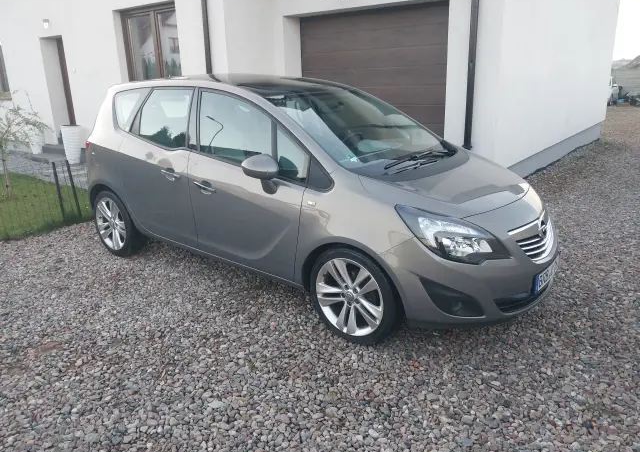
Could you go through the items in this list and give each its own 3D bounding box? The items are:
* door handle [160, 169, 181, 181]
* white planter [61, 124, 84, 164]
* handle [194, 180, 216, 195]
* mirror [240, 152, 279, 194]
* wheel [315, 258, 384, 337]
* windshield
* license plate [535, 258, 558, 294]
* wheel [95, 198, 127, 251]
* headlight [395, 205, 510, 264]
[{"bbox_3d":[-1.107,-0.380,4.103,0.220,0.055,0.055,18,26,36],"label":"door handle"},{"bbox_3d":[-4.464,-1.472,10.002,0.375,0.700,0.375,13,22,38],"label":"white planter"},{"bbox_3d":[-0.805,-0.263,3.872,0.225,0.055,0.055,21,27,35],"label":"handle"},{"bbox_3d":[-0.364,-0.336,3.484,0.180,0.250,0.230,13,22,38],"label":"mirror"},{"bbox_3d":[0.232,0.413,3.409,0.485,0.485,0.190,12,22,36],"label":"wheel"},{"bbox_3d":[0.298,-0.731,3.997,1.060,0.120,1.330,38,36,25],"label":"windshield"},{"bbox_3d":[1.407,0.274,3.370,0.020,0.115,0.520,13,22,38],"label":"license plate"},{"bbox_3d":[-1.811,-0.042,5.025,0.485,0.485,0.190,13,22,38],"label":"wheel"},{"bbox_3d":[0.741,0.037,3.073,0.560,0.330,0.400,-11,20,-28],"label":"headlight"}]

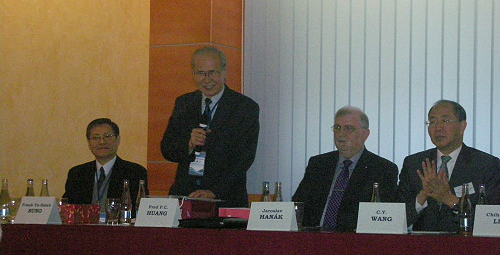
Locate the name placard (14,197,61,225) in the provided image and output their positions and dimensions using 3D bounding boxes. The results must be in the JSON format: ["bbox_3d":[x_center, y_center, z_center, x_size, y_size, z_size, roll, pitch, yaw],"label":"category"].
[{"bbox_3d":[-1.088,0.424,6.383,0.210,0.136,0.120,-1,-4,29],"label":"name placard"}]

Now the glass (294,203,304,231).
[{"bbox_3d":[0.217,0.411,5.726,0.073,0.128,0.073,1,-4,0],"label":"glass"}]

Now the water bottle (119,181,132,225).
[{"bbox_3d":[-0.621,0.378,6.229,0.058,0.226,0.058,1,-3,0],"label":"water bottle"}]

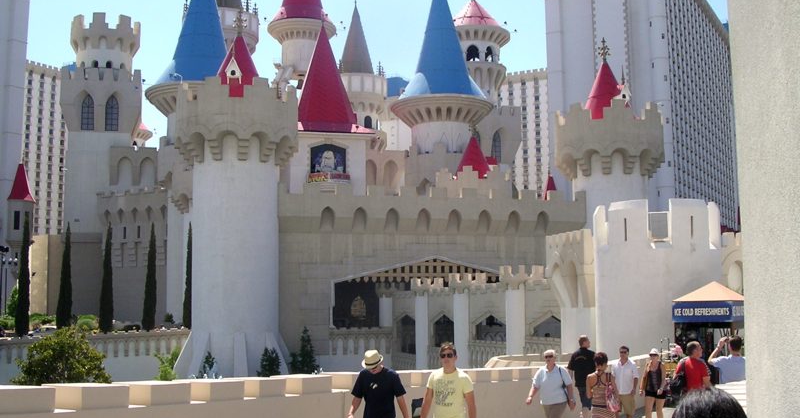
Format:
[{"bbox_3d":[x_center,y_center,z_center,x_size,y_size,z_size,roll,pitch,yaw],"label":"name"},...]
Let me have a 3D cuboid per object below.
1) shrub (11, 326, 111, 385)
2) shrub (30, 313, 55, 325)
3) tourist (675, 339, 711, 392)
[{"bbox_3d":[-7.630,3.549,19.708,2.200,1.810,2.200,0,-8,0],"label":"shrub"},{"bbox_3d":[-41.930,12.960,103.000,2.800,1.400,2.000,1,-7,-10],"label":"shrub"},{"bbox_3d":[4.604,2.943,13.698,0.580,1.750,0.420,-4,-8,28],"label":"tourist"}]

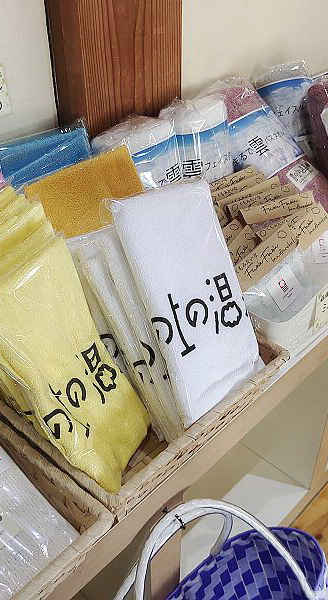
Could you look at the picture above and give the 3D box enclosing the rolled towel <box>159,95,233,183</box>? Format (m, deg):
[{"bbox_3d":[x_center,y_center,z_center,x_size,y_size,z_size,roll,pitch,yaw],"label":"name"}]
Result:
[{"bbox_3d":[0.068,-0.165,0.771,0.091,0.187,0.091,-11,19,19],"label":"rolled towel"}]

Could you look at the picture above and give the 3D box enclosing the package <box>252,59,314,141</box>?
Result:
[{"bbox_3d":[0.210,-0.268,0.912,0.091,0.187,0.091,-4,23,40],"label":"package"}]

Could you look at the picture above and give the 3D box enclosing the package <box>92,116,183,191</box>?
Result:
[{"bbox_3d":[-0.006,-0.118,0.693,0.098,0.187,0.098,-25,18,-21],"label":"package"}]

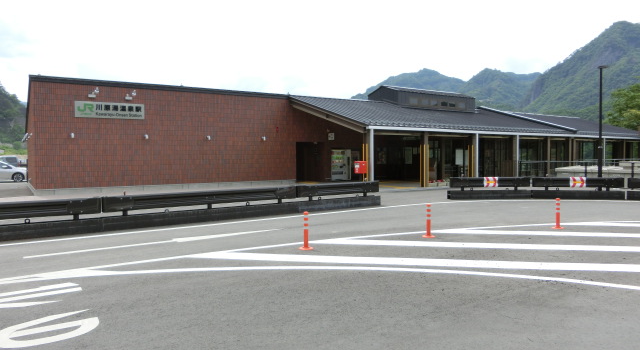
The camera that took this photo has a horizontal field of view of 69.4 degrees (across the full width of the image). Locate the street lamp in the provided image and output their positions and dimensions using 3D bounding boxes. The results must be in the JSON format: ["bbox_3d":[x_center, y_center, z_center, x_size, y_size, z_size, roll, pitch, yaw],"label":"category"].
[{"bbox_3d":[10.977,-1.711,17.888,0.320,5.060,0.460,-1,2,-20],"label":"street lamp"}]

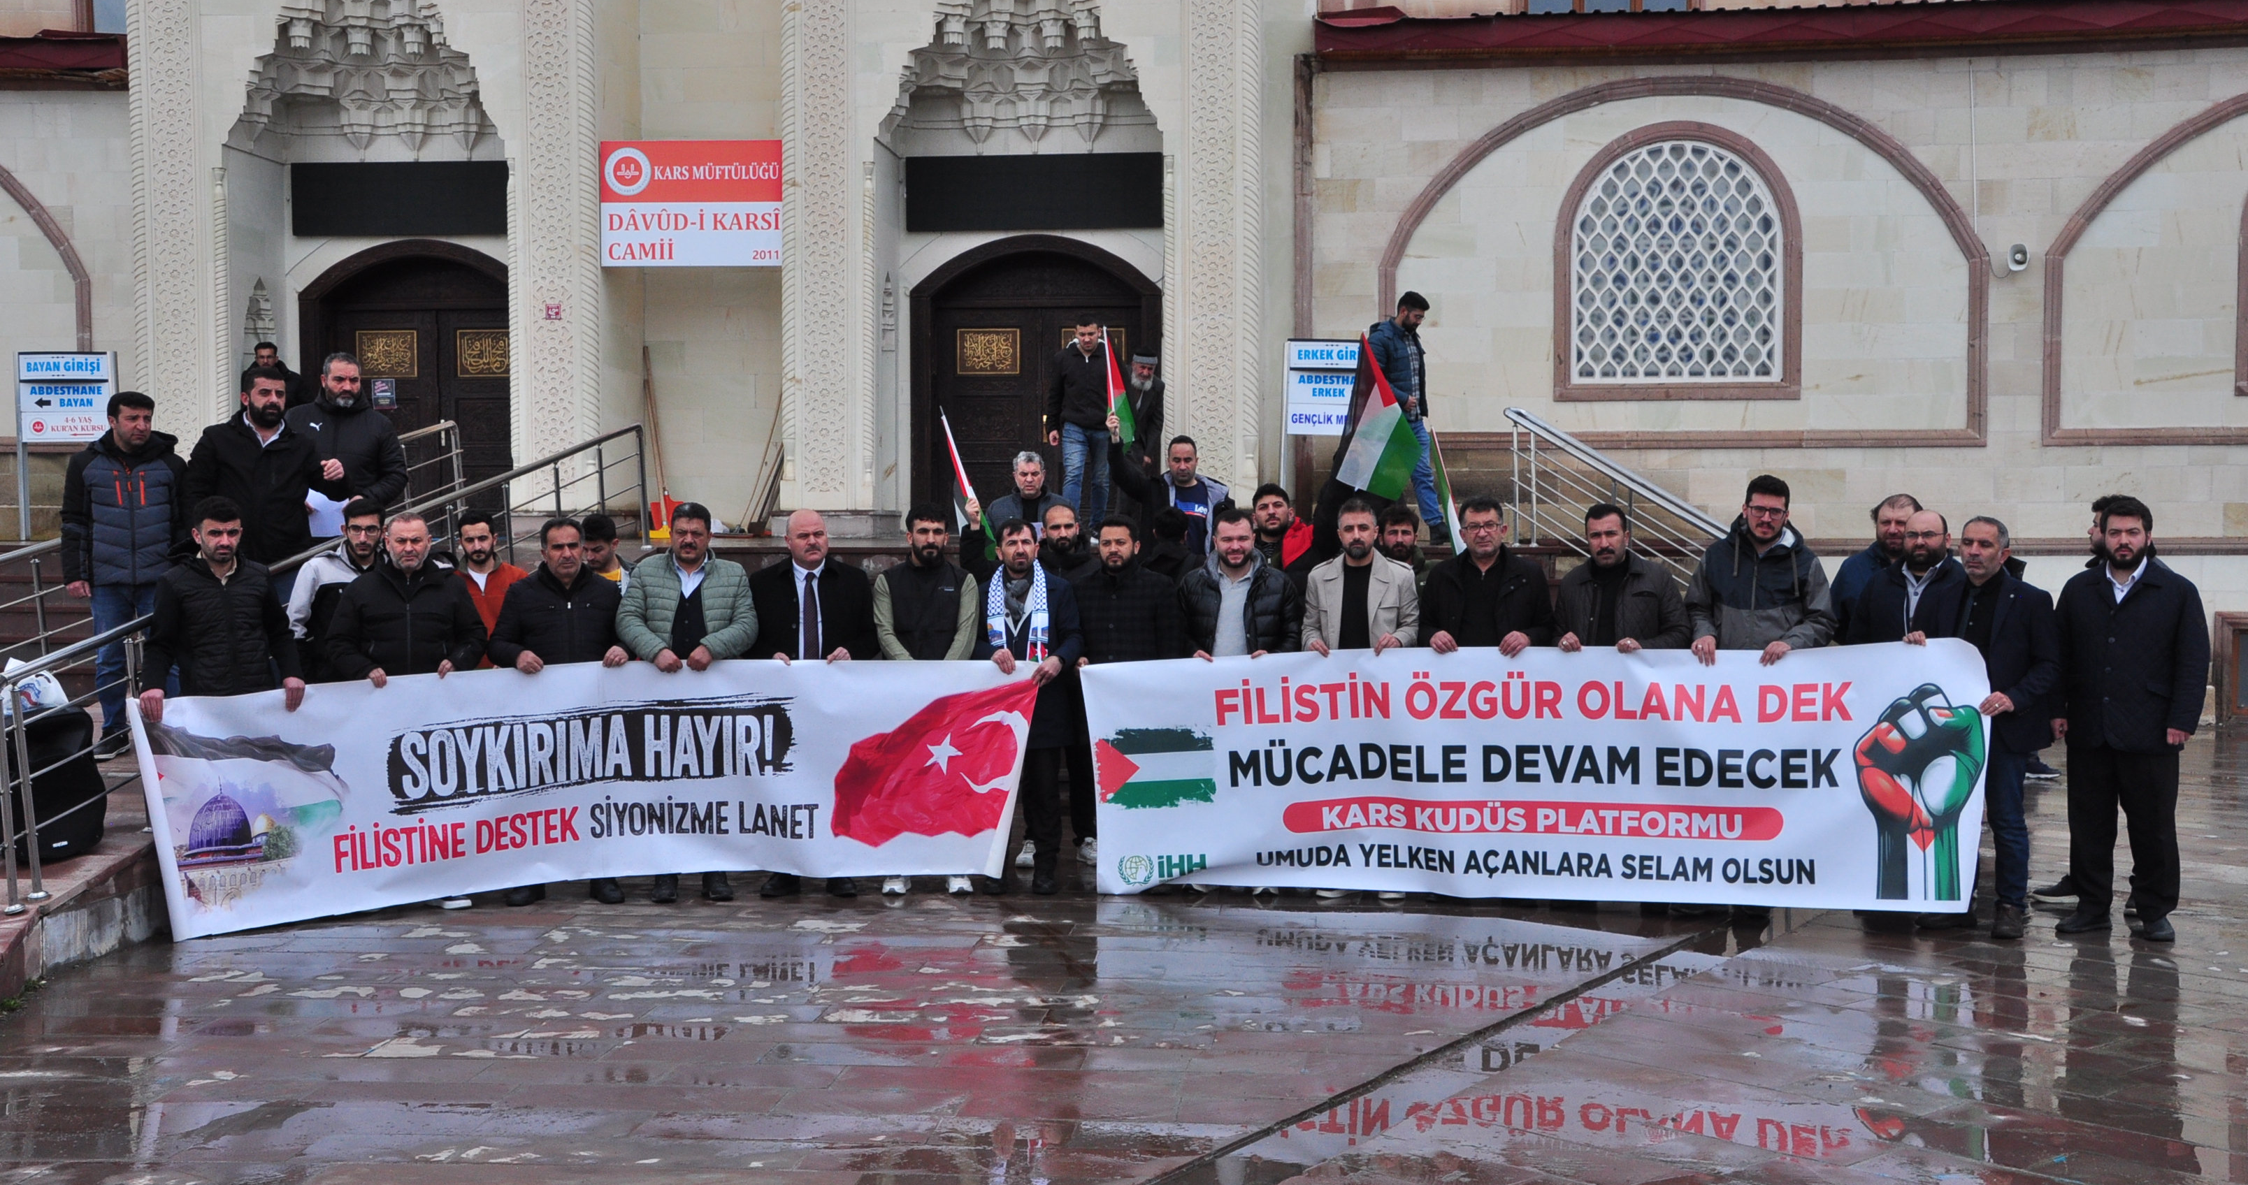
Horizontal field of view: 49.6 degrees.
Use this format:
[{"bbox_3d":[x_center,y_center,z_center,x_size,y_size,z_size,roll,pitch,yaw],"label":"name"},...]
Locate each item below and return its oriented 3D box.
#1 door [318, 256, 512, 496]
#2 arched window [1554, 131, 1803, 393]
[{"bbox_3d":[-5.719,-1.641,20.026,1.800,2.250,0.220,0,2,5],"label":"door"},{"bbox_3d":[4.346,-2.576,19.077,1.900,2.130,0.200,0,2,5],"label":"arched window"}]

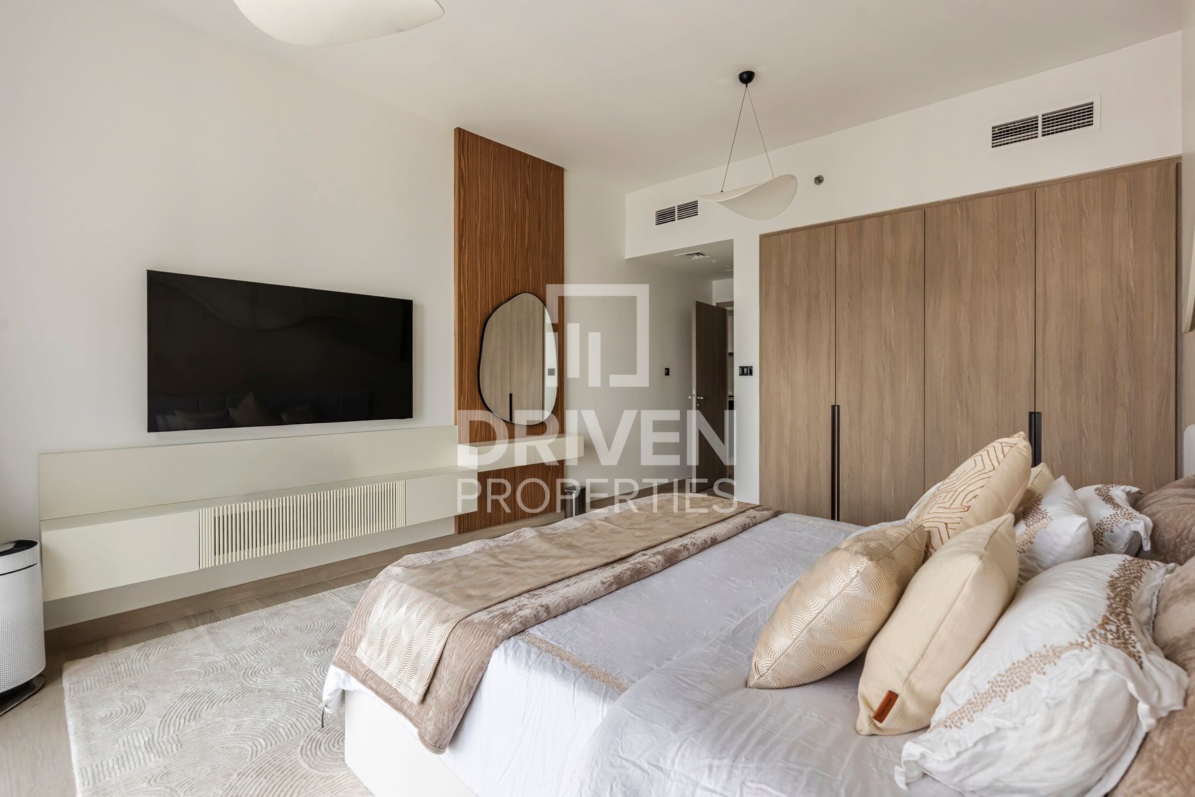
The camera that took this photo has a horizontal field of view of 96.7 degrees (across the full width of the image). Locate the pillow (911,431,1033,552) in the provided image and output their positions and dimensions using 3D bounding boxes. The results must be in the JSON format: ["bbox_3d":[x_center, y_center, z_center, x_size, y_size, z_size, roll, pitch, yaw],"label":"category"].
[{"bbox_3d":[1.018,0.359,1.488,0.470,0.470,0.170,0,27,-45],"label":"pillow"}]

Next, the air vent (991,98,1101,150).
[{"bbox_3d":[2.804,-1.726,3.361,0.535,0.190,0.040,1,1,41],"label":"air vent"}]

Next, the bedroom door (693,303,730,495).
[{"bbox_3d":[1.349,-0.029,6.307,0.048,2.145,0.860,1,1,37],"label":"bedroom door"}]

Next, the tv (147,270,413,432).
[{"bbox_3d":[-1.822,-0.258,3.256,0.050,0.830,1.438,1,1,44],"label":"tv"}]

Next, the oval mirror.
[{"bbox_3d":[-0.652,-0.334,4.495,0.030,1.135,0.844,1,2,42],"label":"oval mirror"}]

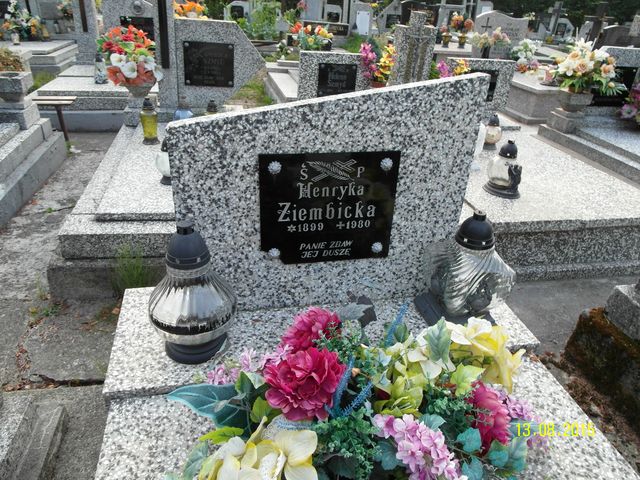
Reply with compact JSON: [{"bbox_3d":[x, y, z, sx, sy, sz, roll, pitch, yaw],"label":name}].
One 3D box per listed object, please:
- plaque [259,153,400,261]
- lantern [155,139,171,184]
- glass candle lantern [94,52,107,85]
[{"bbox_3d":[0.022,-0.081,1.177,0.360,0.311,0.020,-3,28,-11],"label":"plaque"},{"bbox_3d":[-0.793,-0.427,2.322,0.155,0.250,0.155,-2,29,-11],"label":"lantern"},{"bbox_3d":[-1.988,-1.546,3.988,0.105,0.258,0.105,-3,29,-12],"label":"glass candle lantern"}]

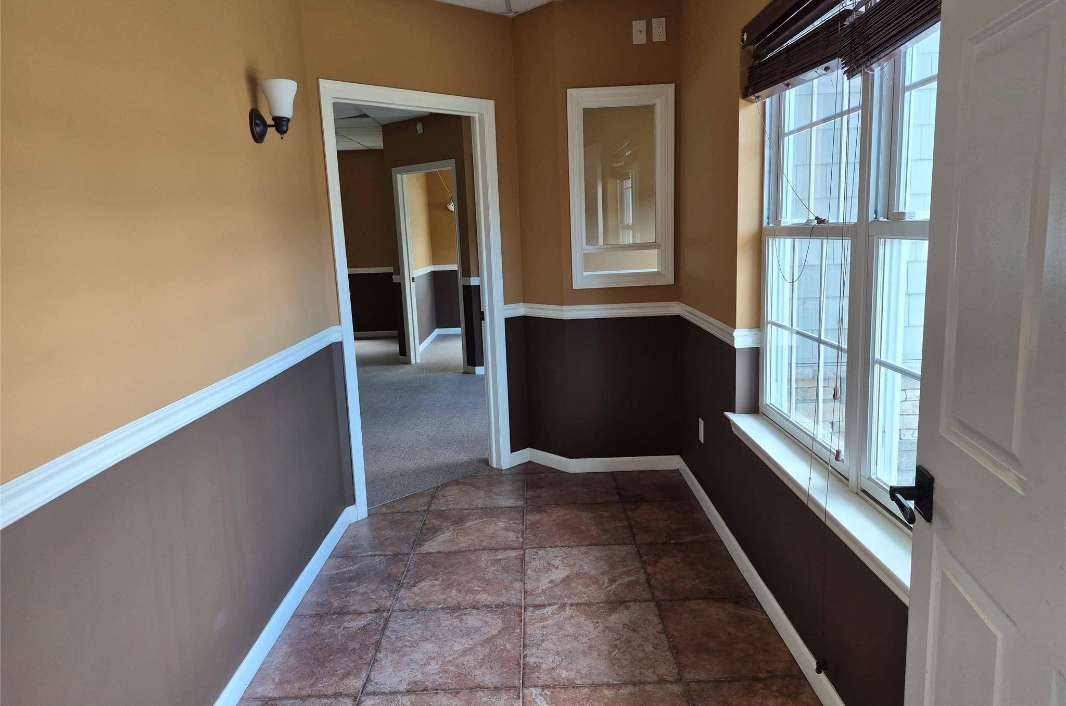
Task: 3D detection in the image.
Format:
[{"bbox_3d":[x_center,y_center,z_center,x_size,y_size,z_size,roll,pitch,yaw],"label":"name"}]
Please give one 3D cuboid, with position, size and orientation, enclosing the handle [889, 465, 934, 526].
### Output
[{"bbox_3d":[0.640,0.248,1.200,0.057,0.080,0.125,-1,10,10],"label":"handle"}]

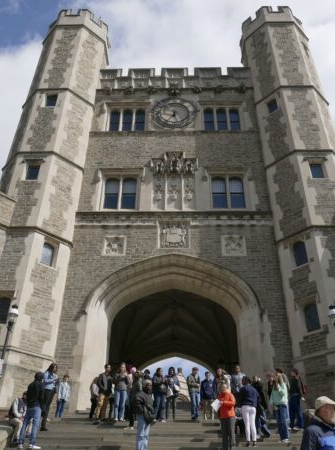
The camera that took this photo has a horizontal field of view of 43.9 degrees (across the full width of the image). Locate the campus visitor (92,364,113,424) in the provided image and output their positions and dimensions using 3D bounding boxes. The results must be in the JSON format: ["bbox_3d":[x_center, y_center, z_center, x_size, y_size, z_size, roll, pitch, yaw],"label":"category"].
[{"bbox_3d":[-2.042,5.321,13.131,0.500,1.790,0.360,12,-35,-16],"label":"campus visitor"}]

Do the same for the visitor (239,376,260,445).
[{"bbox_3d":[2.139,4.823,10.843,0.460,1.670,0.320,9,-34,-12],"label":"visitor"}]

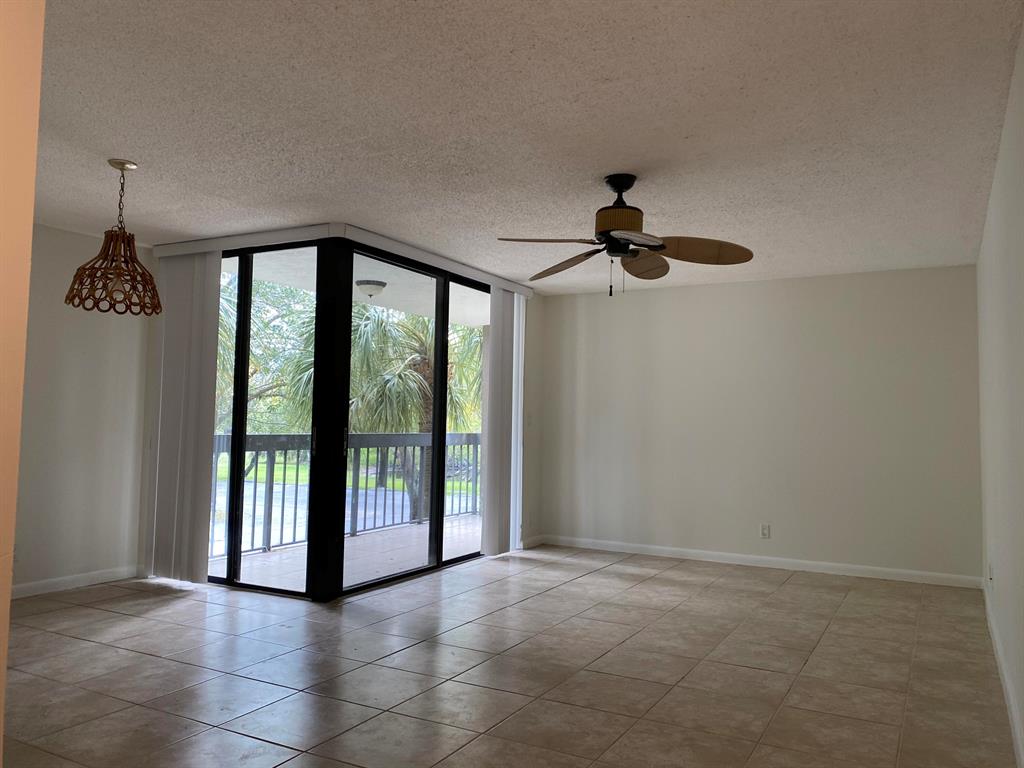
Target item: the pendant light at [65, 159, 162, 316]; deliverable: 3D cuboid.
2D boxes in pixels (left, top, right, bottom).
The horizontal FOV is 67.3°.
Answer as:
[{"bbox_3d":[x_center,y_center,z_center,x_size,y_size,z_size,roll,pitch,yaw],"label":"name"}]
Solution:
[{"bbox_3d":[-2.015,-0.756,3.938,0.440,0.760,0.440,-1,-4,29],"label":"pendant light"}]

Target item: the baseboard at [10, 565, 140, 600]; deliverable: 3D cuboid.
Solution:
[{"bbox_3d":[-2.950,1.341,5.241,0.025,0.085,0.901,-1,-4,29],"label":"baseboard"}]

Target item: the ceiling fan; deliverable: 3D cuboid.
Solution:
[{"bbox_3d":[0.568,-0.772,4.011,1.300,0.620,1.300,-1,-4,29],"label":"ceiling fan"}]

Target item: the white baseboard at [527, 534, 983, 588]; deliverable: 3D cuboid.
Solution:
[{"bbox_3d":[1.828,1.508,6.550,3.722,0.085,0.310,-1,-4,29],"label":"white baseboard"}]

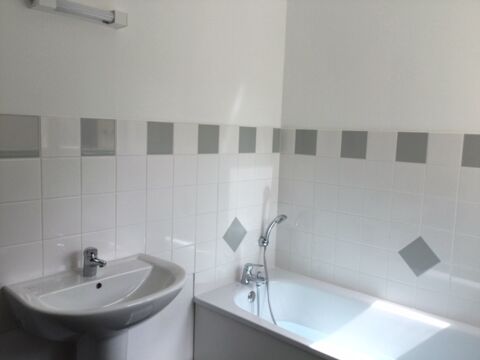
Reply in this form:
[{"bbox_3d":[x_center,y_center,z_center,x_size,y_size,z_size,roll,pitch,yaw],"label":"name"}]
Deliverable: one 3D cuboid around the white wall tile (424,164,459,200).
[{"bbox_3d":[0.947,0.005,2.018,0.150,0.150,0.010,7,8,41],"label":"white wall tile"}]

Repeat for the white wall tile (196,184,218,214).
[{"bbox_3d":[-0.173,0.097,2.211,0.010,0.150,0.150,7,8,41],"label":"white wall tile"}]

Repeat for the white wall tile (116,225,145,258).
[{"bbox_3d":[-0.485,0.273,1.900,0.010,0.149,0.149,7,8,41],"label":"white wall tile"}]

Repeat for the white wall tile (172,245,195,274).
[{"bbox_3d":[-0.285,0.407,2.144,0.010,0.149,0.149,7,8,41],"label":"white wall tile"}]

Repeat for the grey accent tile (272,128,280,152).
[{"bbox_3d":[0.219,-0.243,2.615,0.010,0.151,0.068,8,9,42],"label":"grey accent tile"}]

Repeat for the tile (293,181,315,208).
[{"bbox_3d":[0.373,0.078,2.535,0.150,0.150,0.010,8,8,41],"label":"tile"}]

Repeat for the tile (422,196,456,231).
[{"bbox_3d":[0.947,0.156,2.043,0.149,0.149,0.008,7,8,41],"label":"tile"}]

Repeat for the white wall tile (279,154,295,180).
[{"bbox_3d":[0.283,-0.081,2.623,0.104,0.149,0.010,7,8,41],"label":"white wall tile"}]

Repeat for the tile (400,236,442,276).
[{"bbox_3d":[0.883,0.377,2.120,0.010,0.147,0.147,-5,54,-48],"label":"tile"}]

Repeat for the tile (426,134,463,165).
[{"bbox_3d":[0.954,-0.144,2.005,0.150,0.142,0.010,8,8,41],"label":"tile"}]

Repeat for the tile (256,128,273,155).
[{"bbox_3d":[0.144,-0.237,2.533,0.010,0.151,0.151,8,9,42],"label":"tile"}]

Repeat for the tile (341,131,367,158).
[{"bbox_3d":[0.617,-0.187,2.307,0.149,0.147,0.008,7,8,41],"label":"tile"}]

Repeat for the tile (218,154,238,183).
[{"bbox_3d":[-0.066,-0.066,2.324,0.010,0.151,0.151,8,9,42],"label":"tile"}]

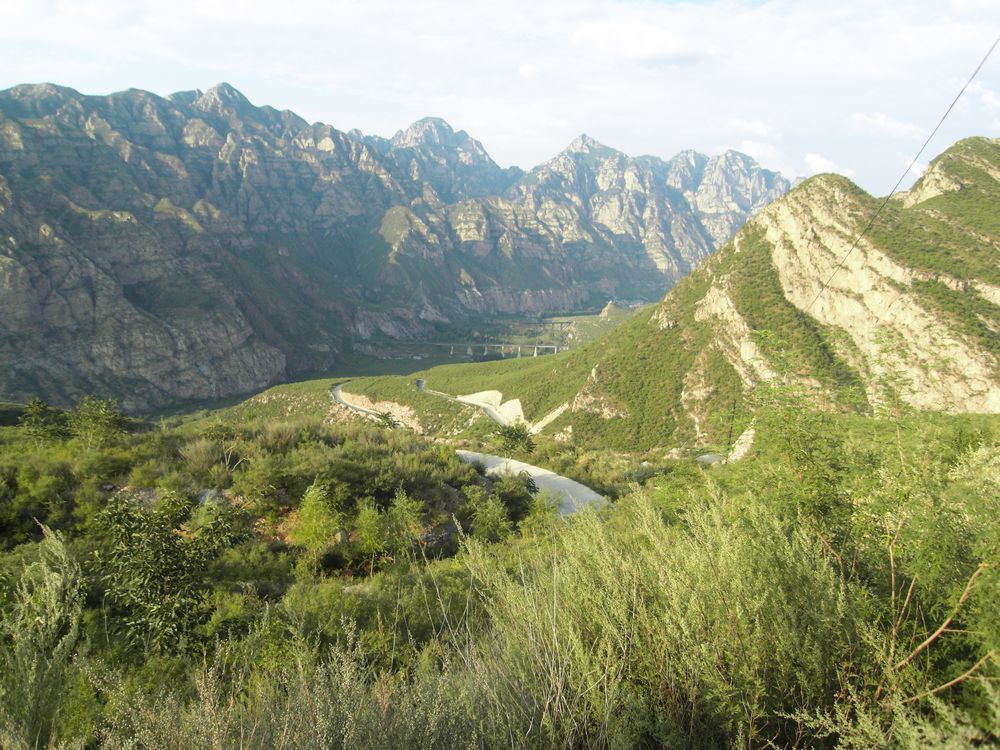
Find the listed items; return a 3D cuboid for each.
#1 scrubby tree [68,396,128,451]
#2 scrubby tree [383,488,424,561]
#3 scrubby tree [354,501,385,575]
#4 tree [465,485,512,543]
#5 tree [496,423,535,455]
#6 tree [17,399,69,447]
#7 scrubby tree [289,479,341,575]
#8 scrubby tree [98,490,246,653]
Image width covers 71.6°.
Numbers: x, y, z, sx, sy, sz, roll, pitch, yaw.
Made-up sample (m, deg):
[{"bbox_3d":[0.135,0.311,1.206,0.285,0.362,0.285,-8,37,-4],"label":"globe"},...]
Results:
[{"bbox_3d":[-20.900,2.466,36.000,3.012,2.737,2.861,0,8,0],"label":"scrubby tree"},{"bbox_3d":[-2.923,4.528,21.000,1.272,2.199,1.209,0,8,0],"label":"scrubby tree"},{"bbox_3d":[-3.859,4.805,20.500,0.887,2.280,0.843,0,8,0],"label":"scrubby tree"},{"bbox_3d":[-0.398,4.794,24.000,1.662,1.948,1.579,0,8,0],"label":"tree"},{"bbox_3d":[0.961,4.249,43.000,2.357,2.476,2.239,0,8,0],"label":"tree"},{"bbox_3d":[-24.362,2.535,37.000,2.668,2.410,2.535,0,8,0],"label":"tree"},{"bbox_3d":[-5.351,4.428,20.000,1.500,2.815,1.425,0,8,0],"label":"scrubby tree"},{"bbox_3d":[-5.196,3.118,11.000,2.348,2.526,2.231,0,8,0],"label":"scrubby tree"}]

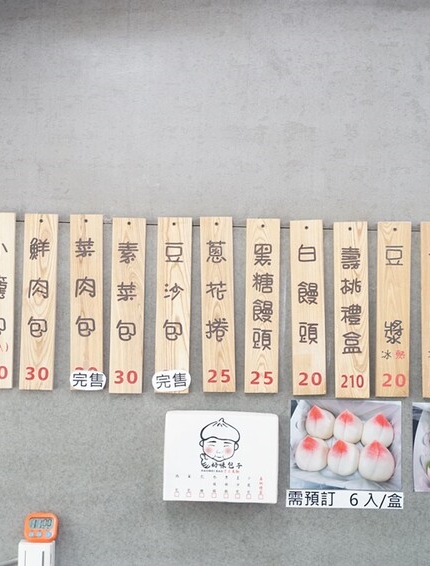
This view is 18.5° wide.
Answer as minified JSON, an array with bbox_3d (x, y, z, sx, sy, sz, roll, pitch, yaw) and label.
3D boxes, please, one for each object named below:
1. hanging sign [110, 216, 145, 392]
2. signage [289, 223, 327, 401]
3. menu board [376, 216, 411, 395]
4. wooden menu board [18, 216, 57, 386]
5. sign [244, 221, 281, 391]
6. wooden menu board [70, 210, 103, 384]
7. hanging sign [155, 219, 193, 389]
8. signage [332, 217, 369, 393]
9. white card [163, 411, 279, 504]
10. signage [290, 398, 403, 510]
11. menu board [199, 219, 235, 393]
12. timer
[{"bbox_3d":[-0.184,0.047,2.780,0.070,0.370,0.012,1,-5,0],"label":"hanging sign"},{"bbox_3d":[0.195,0.051,2.780,0.069,0.368,0.012,-1,-5,0],"label":"signage"},{"bbox_3d":[0.376,0.054,2.780,0.070,0.368,0.012,1,-5,0],"label":"menu board"},{"bbox_3d":[-0.370,0.039,2.780,0.070,0.370,0.012,1,-5,0],"label":"wooden menu board"},{"bbox_3d":[0.096,0.046,2.660,0.067,0.348,0.014,1,-5,-1],"label":"sign"},{"bbox_3d":[-0.270,0.040,2.780,0.069,0.370,0.012,-1,-5,0],"label":"wooden menu board"},{"bbox_3d":[-0.083,0.044,2.658,0.067,0.351,0.014,1,-5,-1],"label":"hanging sign"},{"bbox_3d":[0.287,0.056,2.780,0.071,0.371,0.012,0,-5,0],"label":"signage"},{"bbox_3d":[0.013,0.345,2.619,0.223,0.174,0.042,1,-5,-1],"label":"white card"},{"bbox_3d":[0.270,0.356,2.754,0.241,0.223,0.005,0,-5,0],"label":"signage"},{"bbox_3d":[0.006,0.043,2.659,0.064,0.351,0.014,-1,-5,-1],"label":"menu board"},{"bbox_3d":[-0.336,0.473,2.566,0.064,0.058,0.022,1,-5,-1],"label":"timer"}]

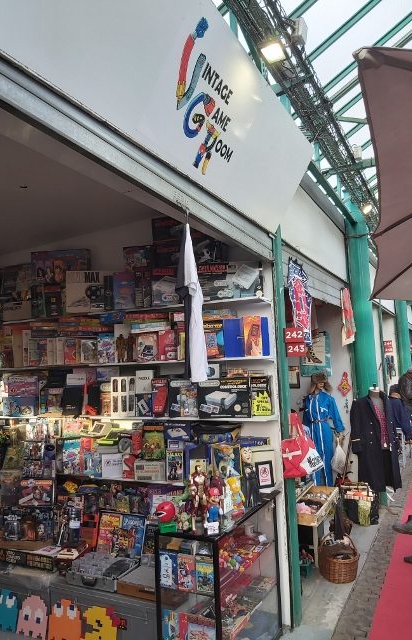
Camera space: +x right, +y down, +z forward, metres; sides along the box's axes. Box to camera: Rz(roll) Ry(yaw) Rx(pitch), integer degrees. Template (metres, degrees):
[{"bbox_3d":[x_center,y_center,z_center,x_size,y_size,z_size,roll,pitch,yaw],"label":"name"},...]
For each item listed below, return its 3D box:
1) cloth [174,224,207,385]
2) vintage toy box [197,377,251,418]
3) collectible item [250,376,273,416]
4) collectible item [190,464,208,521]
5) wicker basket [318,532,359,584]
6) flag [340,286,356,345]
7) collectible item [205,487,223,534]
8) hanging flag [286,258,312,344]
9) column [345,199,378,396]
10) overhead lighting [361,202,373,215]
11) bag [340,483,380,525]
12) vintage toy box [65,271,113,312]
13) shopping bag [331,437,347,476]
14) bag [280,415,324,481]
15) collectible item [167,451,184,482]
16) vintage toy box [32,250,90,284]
[{"bbox_3d":[-0.058,-0.056,2.170,0.130,0.660,0.420,-3,-6,5],"label":"cloth"},{"bbox_3d":[0.151,0.555,3.391,0.395,0.258,0.115,-5,-6,27],"label":"vintage toy box"},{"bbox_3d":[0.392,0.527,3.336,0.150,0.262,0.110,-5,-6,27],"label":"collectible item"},{"bbox_3d":[-0.037,0.966,2.701,0.100,0.300,0.060,-1,-6,-9],"label":"collectible item"},{"bbox_3d":[1.101,1.970,3.991,0.280,0.320,0.230,-5,-6,26],"label":"wicker basket"},{"bbox_3d":[1.671,-0.032,5.628,0.070,0.680,0.380,-6,-7,36],"label":"flag"},{"bbox_3d":[0.037,1.040,2.665,0.095,0.218,0.085,-2,-6,-5],"label":"collectible item"},{"bbox_3d":[0.736,-0.138,3.727,0.060,0.650,0.480,-5,-6,27],"label":"hanging flag"},{"bbox_3d":[1.979,0.345,5.954,0.250,3.800,0.250,-5,-6,27],"label":"column"},{"bbox_3d":[1.945,-1.351,5.827,0.150,0.130,0.080,-3,-6,6],"label":"overhead lighting"},{"bbox_3d":[1.693,2.025,5.300,0.340,0.390,0.240,-5,-6,26],"label":"bag"},{"bbox_3d":[-0.951,-0.233,3.937,0.390,0.320,0.110,-1,-6,-7],"label":"vintage toy box"},{"bbox_3d":[1.521,1.564,5.520,0.160,0.380,0.090,-5,-6,26],"label":"shopping bag"},{"bbox_3d":[0.645,0.843,3.271,0.280,0.435,0.140,1,-7,-33],"label":"bag"},{"bbox_3d":[-0.211,1.065,3.504,0.138,0.226,0.050,-5,-6,27],"label":"collectible item"},{"bbox_3d":[-1.276,-0.463,4.200,0.490,0.265,0.100,-3,-6,7],"label":"vintage toy box"}]

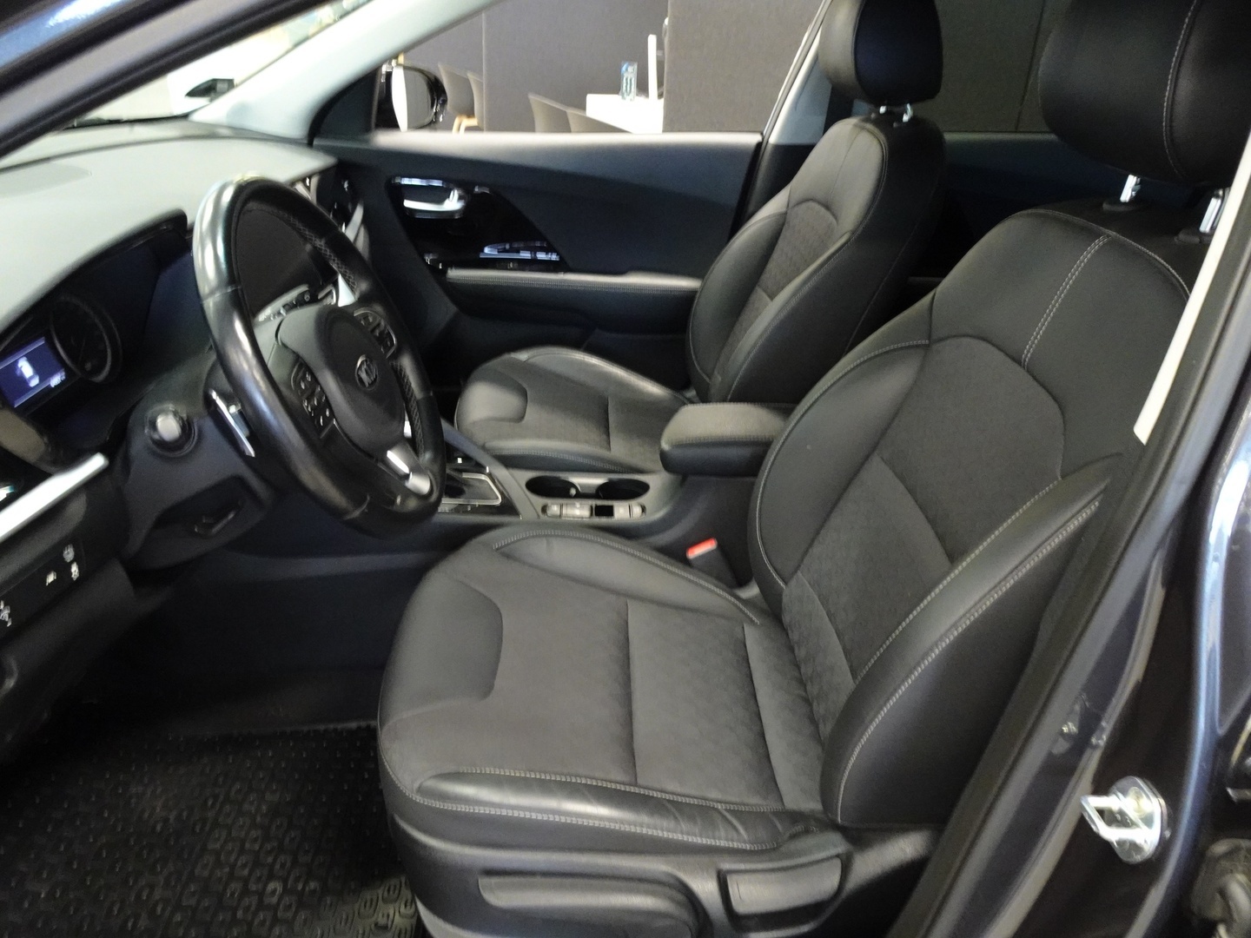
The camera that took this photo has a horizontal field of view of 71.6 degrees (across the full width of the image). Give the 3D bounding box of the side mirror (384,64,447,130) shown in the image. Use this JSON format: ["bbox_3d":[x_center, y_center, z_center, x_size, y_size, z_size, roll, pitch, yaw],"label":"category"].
[{"bbox_3d":[-0.492,-0.820,1.929,0.125,0.155,0.210,10,31,12],"label":"side mirror"}]

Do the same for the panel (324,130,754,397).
[{"bbox_3d":[-0.198,-0.413,1.921,0.930,0.620,0.140,1,31,-2],"label":"panel"}]

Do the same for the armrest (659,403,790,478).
[{"bbox_3d":[0.182,-0.048,1.332,0.265,0.066,0.145,1,31,-2],"label":"armrest"}]

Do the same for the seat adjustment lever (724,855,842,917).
[{"bbox_3d":[0.154,0.406,0.845,0.108,0.045,0.025,-7,14,1],"label":"seat adjustment lever"}]

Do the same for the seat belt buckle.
[{"bbox_3d":[0.134,0.148,1.314,0.048,0.082,0.027,-24,28,13],"label":"seat belt buckle"}]

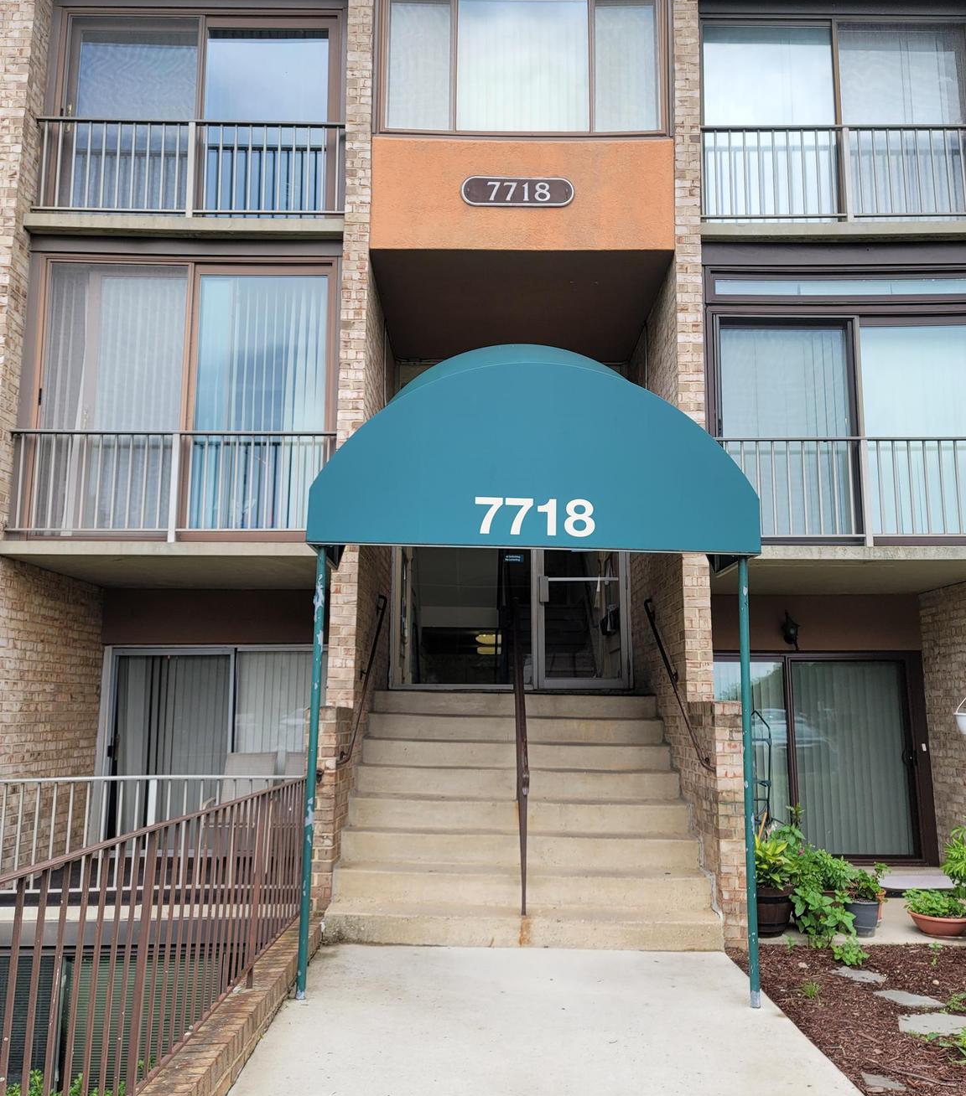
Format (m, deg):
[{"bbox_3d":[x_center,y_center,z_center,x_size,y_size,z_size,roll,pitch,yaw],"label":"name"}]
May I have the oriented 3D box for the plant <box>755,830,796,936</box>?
[{"bbox_3d":[2.097,2.413,6.718,0.340,0.724,0.340,0,-9,0],"label":"plant"}]

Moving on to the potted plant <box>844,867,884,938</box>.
[{"bbox_3d":[2.662,2.480,6.537,0.250,0.438,0.250,0,-8,0],"label":"potted plant"}]

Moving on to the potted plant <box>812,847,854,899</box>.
[{"bbox_3d":[2.639,2.553,7.003,0.340,0.546,0.340,0,-9,0],"label":"potted plant"}]

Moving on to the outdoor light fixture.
[{"bbox_3d":[3.084,0.827,9.284,0.200,0.402,0.220,0,-9,0],"label":"outdoor light fixture"}]

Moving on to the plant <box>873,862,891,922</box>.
[{"bbox_3d":[2.943,2.554,6.925,0.170,0.410,0.170,0,-8,0],"label":"plant"}]

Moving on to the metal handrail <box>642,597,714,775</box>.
[{"bbox_3d":[1.389,0.922,6.806,0.110,1.300,2.000,0,-8,0],"label":"metal handrail"}]

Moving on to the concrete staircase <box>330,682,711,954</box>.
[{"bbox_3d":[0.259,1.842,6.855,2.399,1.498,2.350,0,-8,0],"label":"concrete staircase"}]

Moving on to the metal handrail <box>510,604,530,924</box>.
[{"bbox_3d":[0.265,1.326,6.815,0.070,2.133,2.280,0,-8,0],"label":"metal handrail"}]

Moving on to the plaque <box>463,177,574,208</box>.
[{"bbox_3d":[0.282,-2.895,7.547,0.915,0.264,0.040,0,-9,0],"label":"plaque"}]

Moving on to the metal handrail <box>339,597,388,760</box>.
[{"bbox_3d":[-0.912,0.916,7.215,0.130,1.322,2.150,0,-9,0],"label":"metal handrail"}]

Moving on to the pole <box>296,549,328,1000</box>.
[{"bbox_3d":[-0.890,1.139,4.844,0.055,2.286,0.055,1,-8,0],"label":"pole"}]

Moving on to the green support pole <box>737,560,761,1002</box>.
[{"bbox_3d":[1.367,1.160,4.772,0.055,2.254,0.055,1,-8,0],"label":"green support pole"}]

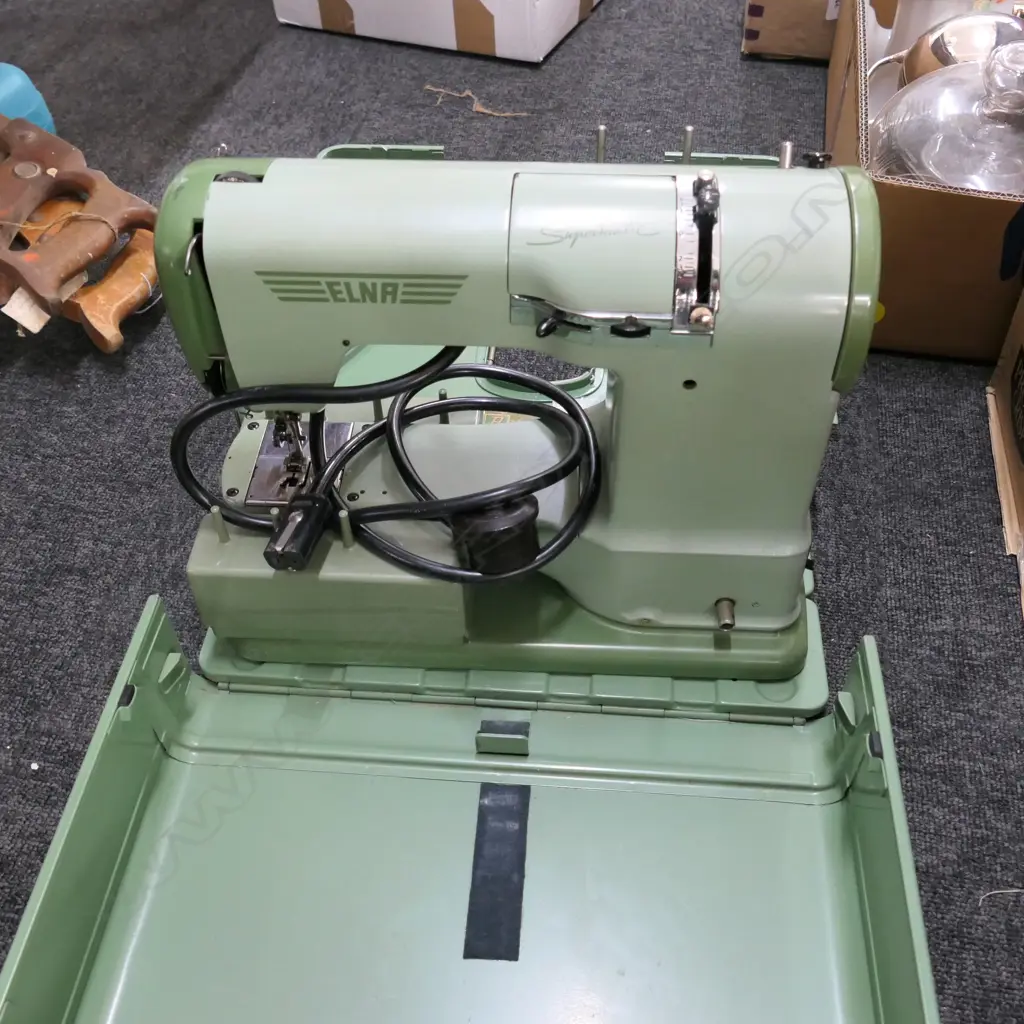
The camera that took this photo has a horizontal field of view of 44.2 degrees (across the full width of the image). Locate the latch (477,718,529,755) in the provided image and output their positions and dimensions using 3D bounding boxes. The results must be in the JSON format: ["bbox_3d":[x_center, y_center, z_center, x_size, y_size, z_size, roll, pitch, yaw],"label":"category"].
[{"bbox_3d":[-0.004,0.115,0.658,0.027,0.015,0.016,3,44,3],"label":"latch"}]

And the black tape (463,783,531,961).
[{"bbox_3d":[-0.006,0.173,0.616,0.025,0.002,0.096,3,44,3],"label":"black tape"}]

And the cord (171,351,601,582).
[{"bbox_3d":[-0.057,-0.032,0.642,0.210,0.105,0.110,3,45,3],"label":"cord"}]

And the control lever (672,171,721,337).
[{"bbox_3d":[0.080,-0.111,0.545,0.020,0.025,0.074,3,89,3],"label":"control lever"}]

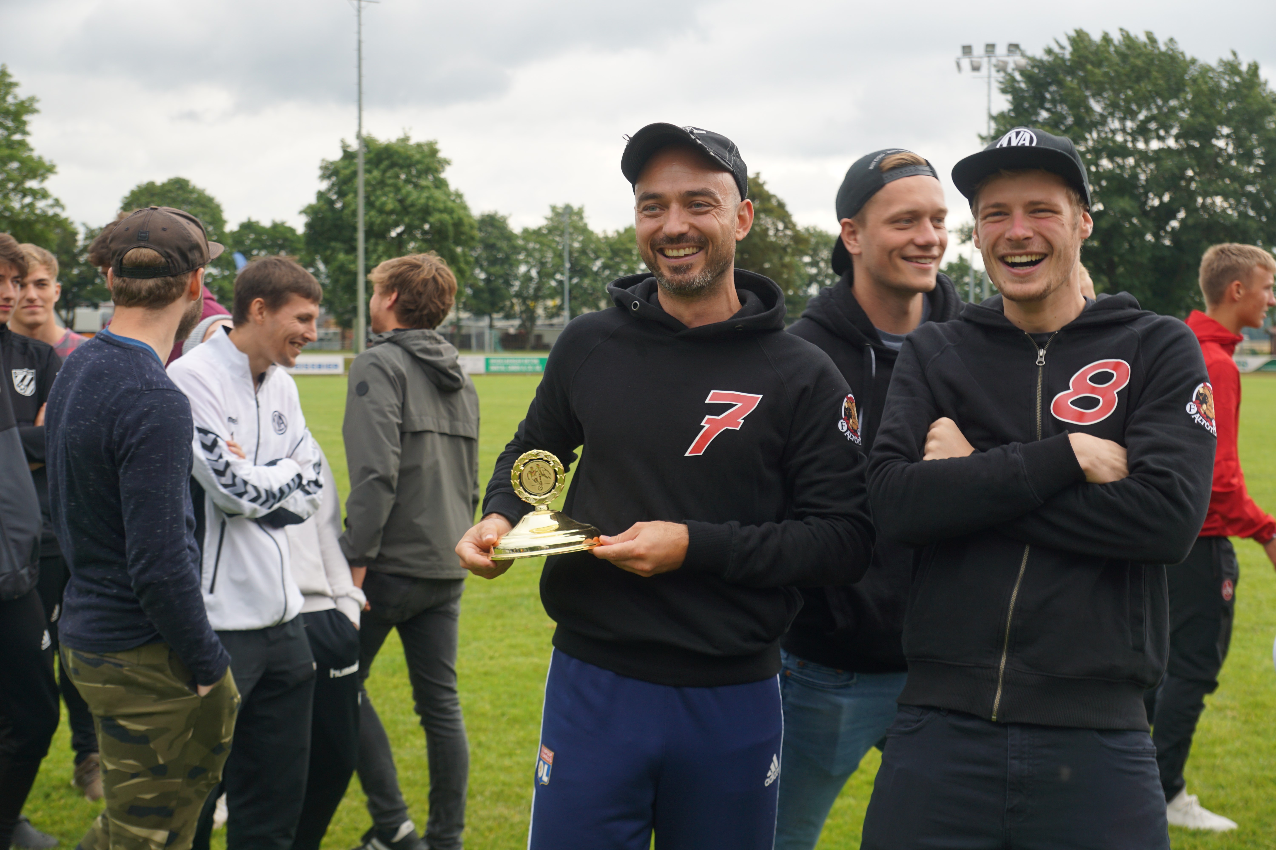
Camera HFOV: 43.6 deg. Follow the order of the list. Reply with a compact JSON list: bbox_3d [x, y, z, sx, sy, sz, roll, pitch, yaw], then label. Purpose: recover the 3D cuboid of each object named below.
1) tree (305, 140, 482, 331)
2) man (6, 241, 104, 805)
[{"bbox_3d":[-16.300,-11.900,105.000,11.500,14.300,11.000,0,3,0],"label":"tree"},{"bbox_3d":[-1.900,0.325,5.120,0.540,1.800,0.360,-1,3,-14],"label":"man"}]

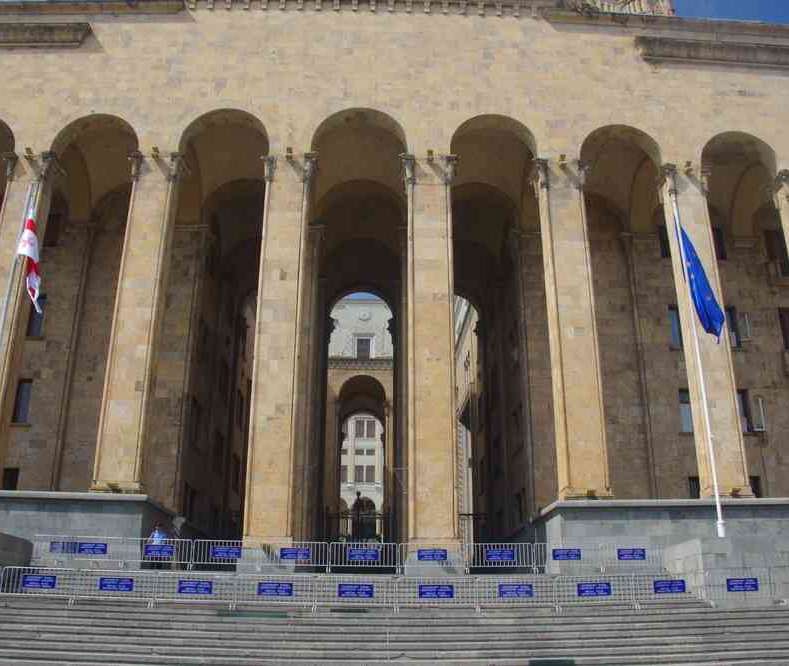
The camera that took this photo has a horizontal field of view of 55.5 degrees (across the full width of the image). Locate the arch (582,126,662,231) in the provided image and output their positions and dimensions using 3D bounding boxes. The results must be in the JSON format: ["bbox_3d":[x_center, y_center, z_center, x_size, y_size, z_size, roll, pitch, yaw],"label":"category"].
[{"bbox_3d":[9.108,-6.909,31.609,3.450,2.400,3.000,1,-20,-2],"label":"arch"}]

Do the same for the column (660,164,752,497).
[{"bbox_3d":[11.529,-0.375,28.237,1.870,13.300,1.200,1,-20,-2],"label":"column"}]

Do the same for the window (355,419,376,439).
[{"bbox_3d":[-3.668,11.941,93.329,2.600,2.360,0.300,1,-20,-2],"label":"window"}]

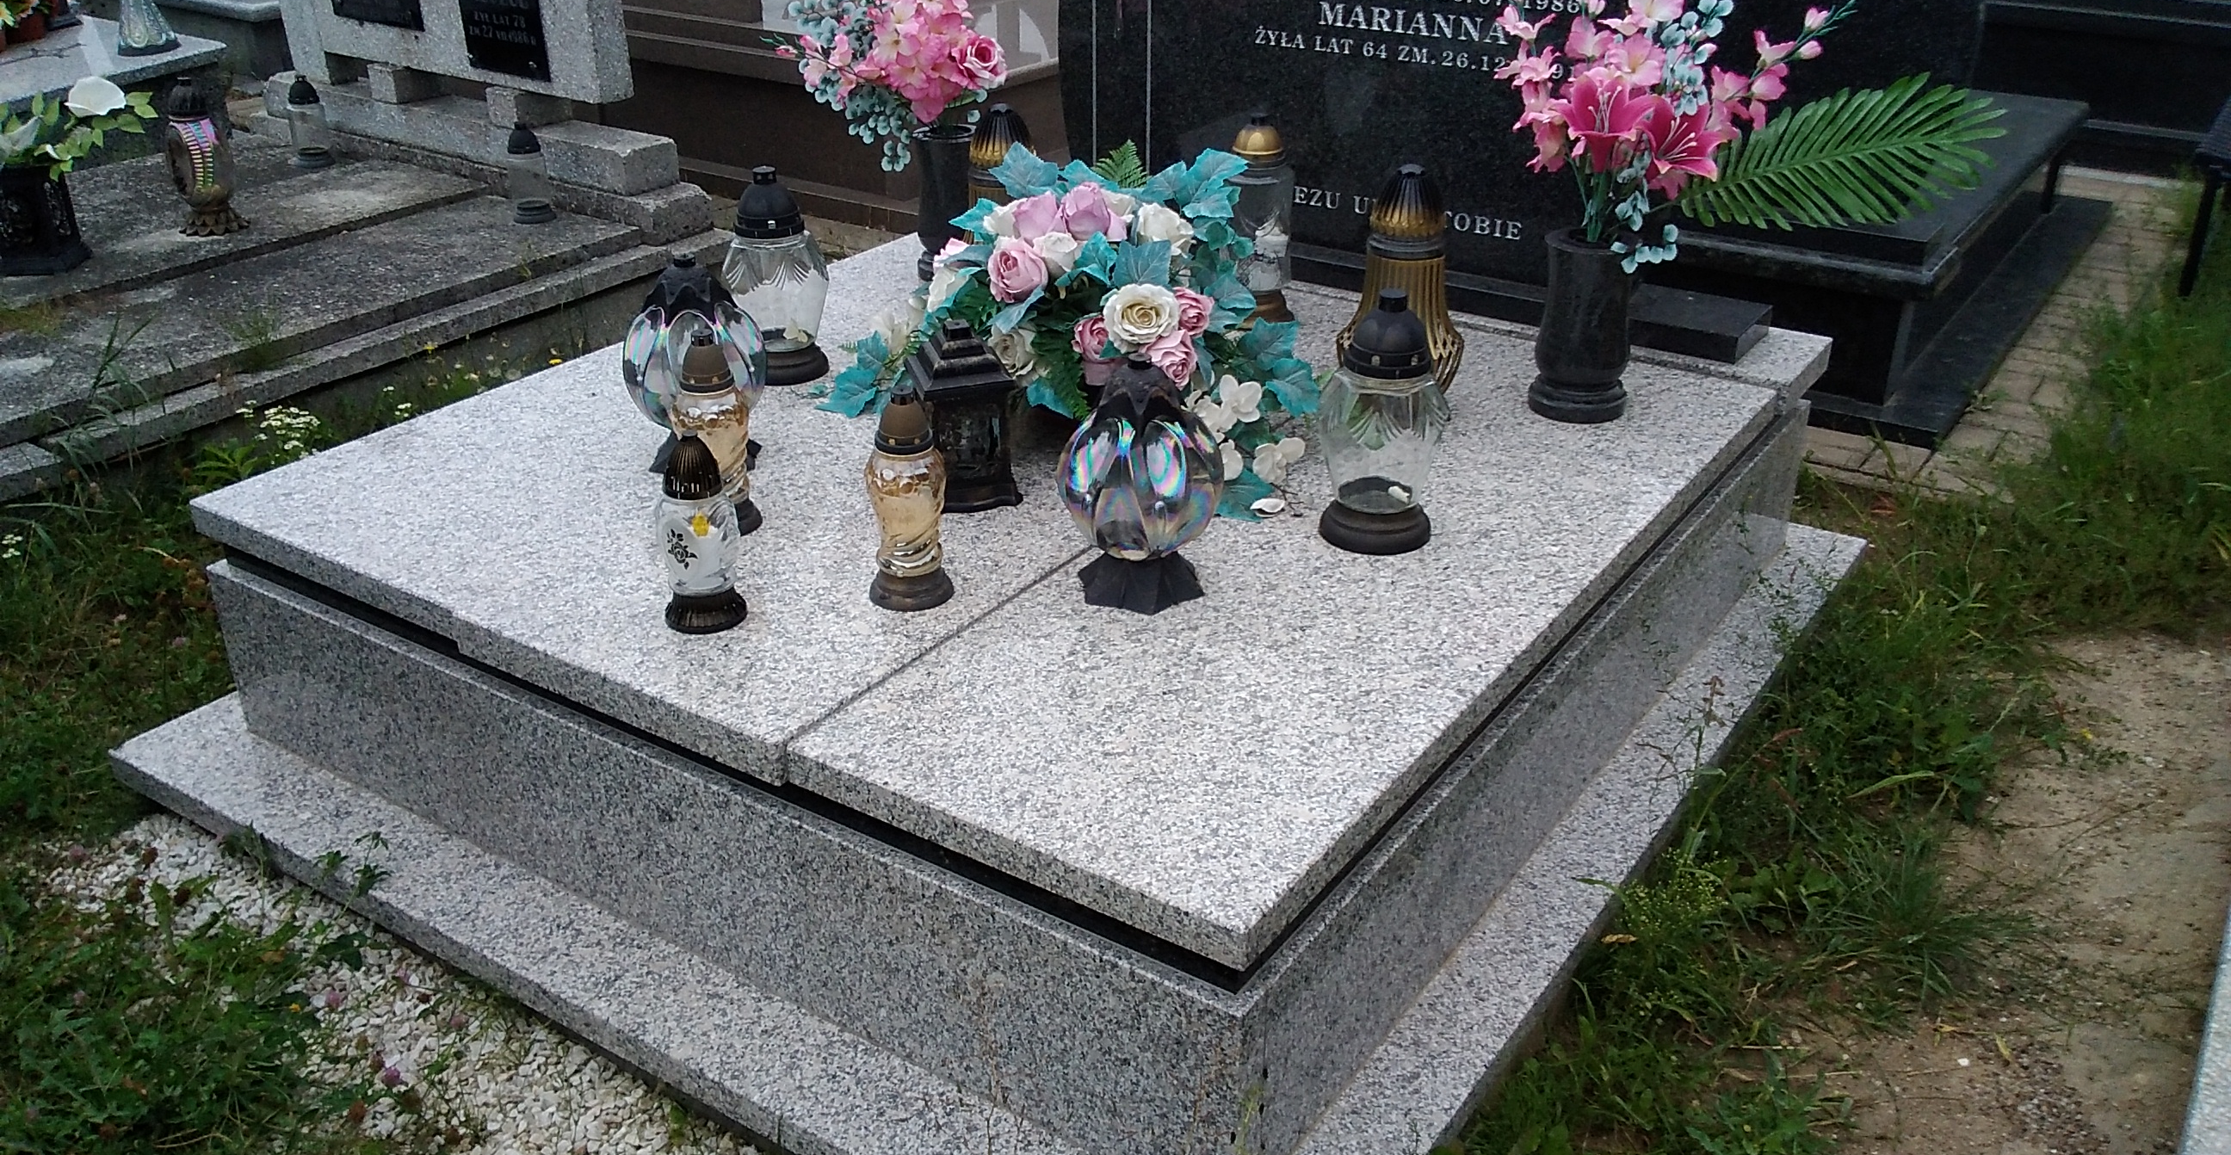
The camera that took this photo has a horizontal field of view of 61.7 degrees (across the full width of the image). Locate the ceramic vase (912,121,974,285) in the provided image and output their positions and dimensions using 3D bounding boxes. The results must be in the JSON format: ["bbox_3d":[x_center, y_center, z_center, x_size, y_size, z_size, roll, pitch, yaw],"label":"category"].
[{"bbox_3d":[-0.333,-0.746,3.697,0.124,0.303,0.124,0,27,0],"label":"ceramic vase"}]

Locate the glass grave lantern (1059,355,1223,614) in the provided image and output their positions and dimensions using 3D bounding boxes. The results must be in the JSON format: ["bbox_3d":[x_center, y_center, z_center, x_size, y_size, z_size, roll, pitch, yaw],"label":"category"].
[{"bbox_3d":[0.035,-0.122,2.230,0.193,0.295,0.193,0,27,0],"label":"glass grave lantern"}]

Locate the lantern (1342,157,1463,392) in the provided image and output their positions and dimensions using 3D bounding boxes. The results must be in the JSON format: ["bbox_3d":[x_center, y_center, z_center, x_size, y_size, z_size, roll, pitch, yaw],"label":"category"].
[{"bbox_3d":[0.489,-0.483,3.091,0.213,0.395,0.213,0,27,0],"label":"lantern"}]

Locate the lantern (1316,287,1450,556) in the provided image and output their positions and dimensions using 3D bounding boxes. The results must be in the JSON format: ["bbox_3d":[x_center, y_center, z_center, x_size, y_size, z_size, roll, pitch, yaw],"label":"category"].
[{"bbox_3d":[0.344,-0.206,2.366,0.166,0.326,0.166,0,27,0],"label":"lantern"}]

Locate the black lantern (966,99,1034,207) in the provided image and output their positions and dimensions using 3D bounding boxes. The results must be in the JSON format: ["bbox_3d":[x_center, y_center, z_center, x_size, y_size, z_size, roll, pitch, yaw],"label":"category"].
[{"bbox_3d":[-0.184,-0.603,3.095,0.153,0.365,0.153,17,31,30],"label":"black lantern"}]

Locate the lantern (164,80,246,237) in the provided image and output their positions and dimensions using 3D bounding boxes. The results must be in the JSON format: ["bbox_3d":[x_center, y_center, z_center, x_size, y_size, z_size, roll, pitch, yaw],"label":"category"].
[{"bbox_3d":[-2.114,-0.976,4.306,0.169,0.337,0.169,17,32,30],"label":"lantern"}]

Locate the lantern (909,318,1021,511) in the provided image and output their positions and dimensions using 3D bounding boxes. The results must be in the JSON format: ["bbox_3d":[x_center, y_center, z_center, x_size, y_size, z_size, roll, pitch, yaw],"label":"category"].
[{"bbox_3d":[-0.229,-0.249,2.762,0.140,0.270,0.140,-9,29,-18],"label":"lantern"}]

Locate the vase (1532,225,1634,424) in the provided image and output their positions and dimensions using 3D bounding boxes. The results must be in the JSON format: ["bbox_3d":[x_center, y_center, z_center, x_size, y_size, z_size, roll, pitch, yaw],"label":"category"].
[{"bbox_3d":[0.708,-0.378,2.783,0.148,0.260,0.148,17,31,30],"label":"vase"}]

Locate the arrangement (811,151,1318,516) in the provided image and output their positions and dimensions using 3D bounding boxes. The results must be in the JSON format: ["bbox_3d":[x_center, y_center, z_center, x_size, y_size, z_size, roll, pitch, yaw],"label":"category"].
[{"bbox_3d":[-0.001,-0.437,2.978,0.760,0.410,0.620,17,32,30],"label":"arrangement"}]

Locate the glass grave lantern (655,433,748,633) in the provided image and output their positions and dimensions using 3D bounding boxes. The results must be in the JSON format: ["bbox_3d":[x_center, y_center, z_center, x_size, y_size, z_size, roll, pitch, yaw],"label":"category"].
[{"bbox_3d":[-0.488,-0.058,2.172,0.101,0.227,0.101,0,27,0],"label":"glass grave lantern"}]

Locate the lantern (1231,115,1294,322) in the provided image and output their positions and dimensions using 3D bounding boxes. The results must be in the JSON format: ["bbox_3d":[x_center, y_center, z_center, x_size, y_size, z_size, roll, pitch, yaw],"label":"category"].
[{"bbox_3d":[0.251,-0.601,3.114,0.122,0.350,0.122,0,27,0],"label":"lantern"}]

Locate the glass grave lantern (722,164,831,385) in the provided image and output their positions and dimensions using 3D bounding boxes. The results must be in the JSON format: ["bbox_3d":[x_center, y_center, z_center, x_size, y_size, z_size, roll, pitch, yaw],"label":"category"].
[{"bbox_3d":[-0.581,-0.530,3.212,0.183,0.355,0.183,0,27,0],"label":"glass grave lantern"}]

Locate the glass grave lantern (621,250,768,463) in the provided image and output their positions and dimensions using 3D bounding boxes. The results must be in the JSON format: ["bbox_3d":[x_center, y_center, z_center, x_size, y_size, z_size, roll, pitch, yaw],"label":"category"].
[{"bbox_3d":[-0.651,-0.340,2.877,0.220,0.321,0.220,0,27,0],"label":"glass grave lantern"}]

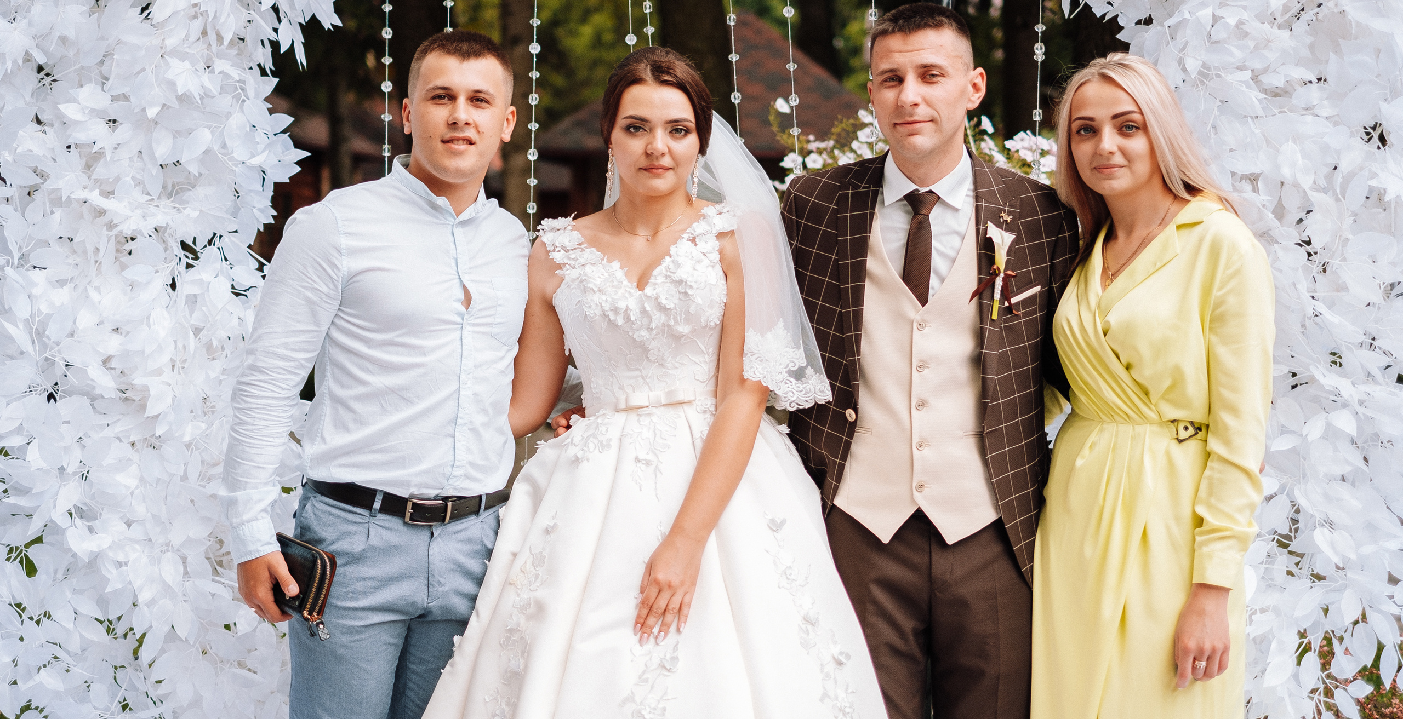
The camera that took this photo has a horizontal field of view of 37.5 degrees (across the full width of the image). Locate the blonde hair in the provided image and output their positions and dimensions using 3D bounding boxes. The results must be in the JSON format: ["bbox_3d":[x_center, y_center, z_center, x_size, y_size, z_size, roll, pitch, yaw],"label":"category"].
[{"bbox_3d":[0.690,-0.315,3.220,0.255,0.330,0.250,2,4,25],"label":"blonde hair"}]

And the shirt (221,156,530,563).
[{"bbox_3d":[-0.500,0.000,3.280,0.500,0.640,0.300,-2,4,-24],"label":"shirt"}]

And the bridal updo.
[{"bbox_3d":[-0.070,-0.398,3.220,0.180,0.190,0.230,0,4,-2],"label":"bridal updo"}]

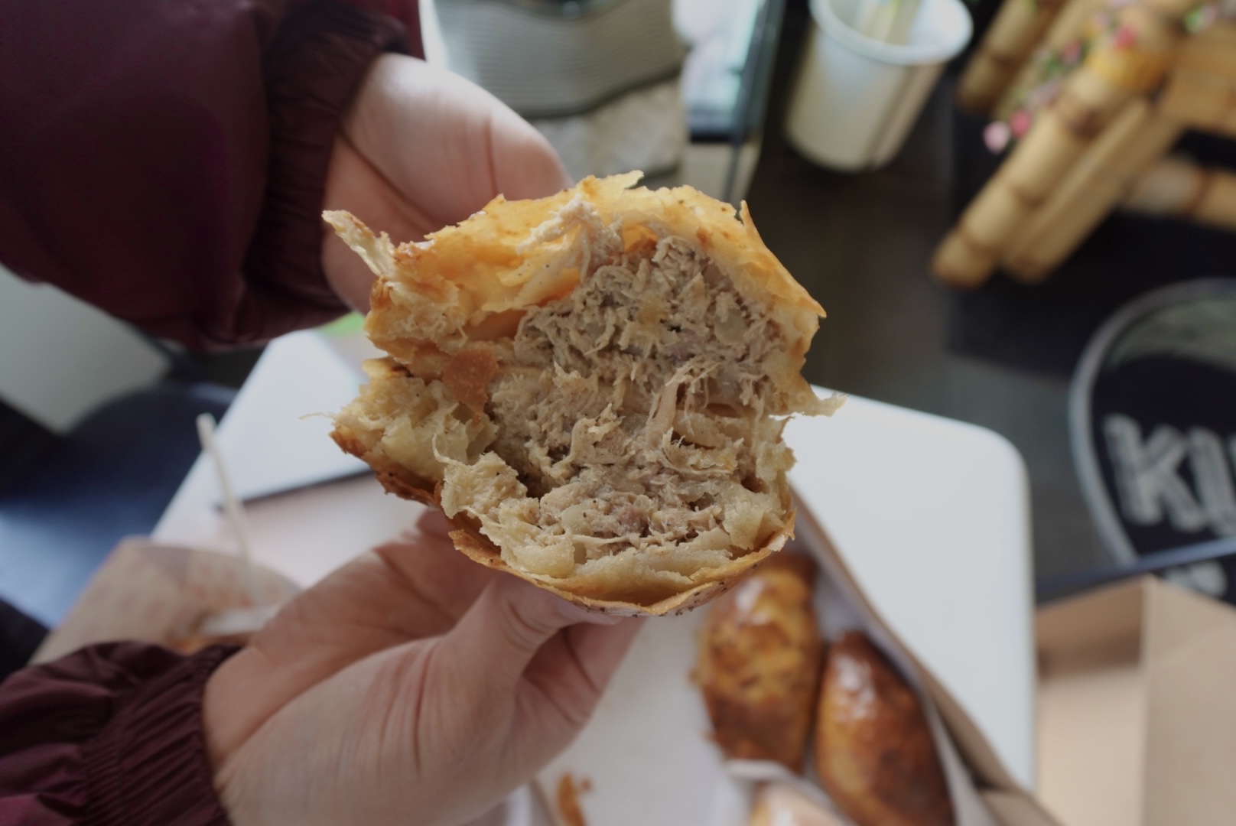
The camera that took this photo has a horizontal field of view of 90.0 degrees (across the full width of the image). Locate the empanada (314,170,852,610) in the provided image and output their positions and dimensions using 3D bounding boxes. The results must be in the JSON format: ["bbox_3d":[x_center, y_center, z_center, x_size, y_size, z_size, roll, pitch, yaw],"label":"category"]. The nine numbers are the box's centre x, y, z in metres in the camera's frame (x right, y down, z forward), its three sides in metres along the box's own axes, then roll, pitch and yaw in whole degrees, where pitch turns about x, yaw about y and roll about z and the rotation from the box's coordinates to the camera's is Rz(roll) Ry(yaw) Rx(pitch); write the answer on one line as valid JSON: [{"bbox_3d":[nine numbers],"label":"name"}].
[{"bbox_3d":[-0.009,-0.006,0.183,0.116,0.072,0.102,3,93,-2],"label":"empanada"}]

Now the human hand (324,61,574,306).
[{"bbox_3d":[-0.042,-0.066,0.210,0.140,0.085,0.075,23,44,-27],"label":"human hand"}]

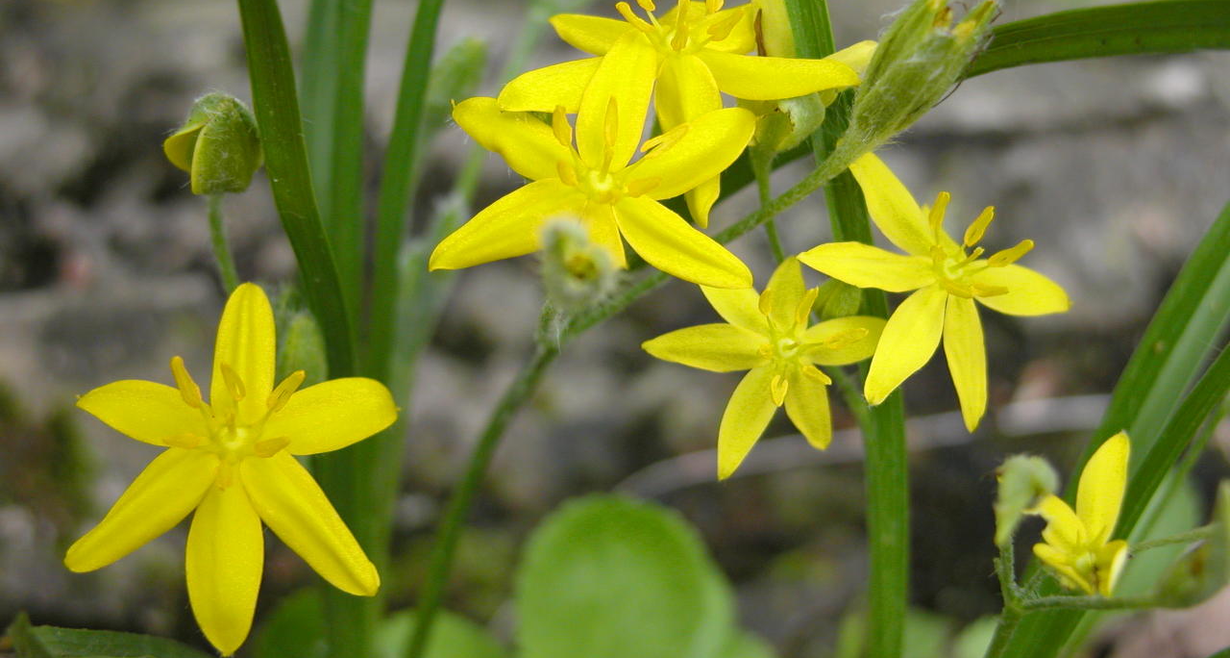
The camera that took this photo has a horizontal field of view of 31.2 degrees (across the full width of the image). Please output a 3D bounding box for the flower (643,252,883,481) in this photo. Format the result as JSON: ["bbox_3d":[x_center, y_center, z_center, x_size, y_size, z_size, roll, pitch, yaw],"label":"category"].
[{"bbox_3d":[0.011,0.003,0.171,0.018,0.017,0.009,-4,-16,-8],"label":"flower"}]

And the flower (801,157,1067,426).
[{"bbox_3d":[0.024,-0.003,0.168,0.018,0.020,0.009,-9,-15,-19],"label":"flower"}]

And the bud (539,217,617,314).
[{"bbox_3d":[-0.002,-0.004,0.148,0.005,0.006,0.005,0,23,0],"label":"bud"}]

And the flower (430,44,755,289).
[{"bbox_3d":[-0.002,-0.012,0.161,0.024,0.011,0.019,-1,61,-2],"label":"flower"}]

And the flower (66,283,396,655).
[{"bbox_3d":[-0.028,0.010,0.161,0.024,0.026,0.009,-4,-17,-8],"label":"flower"}]

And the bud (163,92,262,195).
[{"bbox_3d":[-0.031,-0.014,0.170,0.007,0.007,0.007,11,25,24],"label":"bud"}]

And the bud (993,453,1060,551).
[{"bbox_3d":[0.032,0.013,0.170,0.005,0.007,0.005,5,23,11],"label":"bud"}]

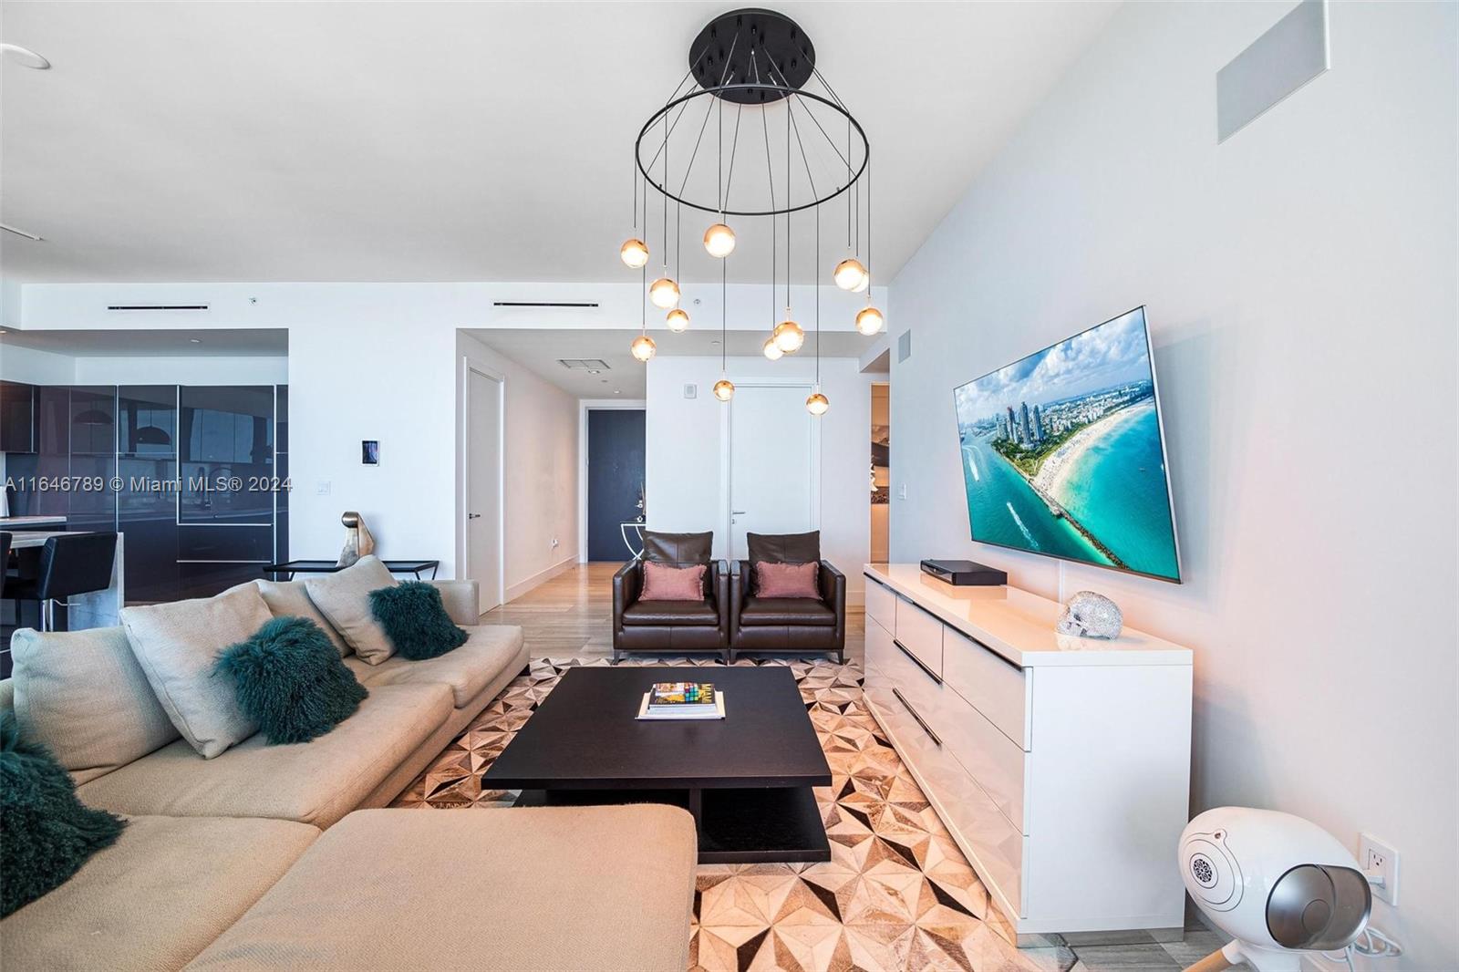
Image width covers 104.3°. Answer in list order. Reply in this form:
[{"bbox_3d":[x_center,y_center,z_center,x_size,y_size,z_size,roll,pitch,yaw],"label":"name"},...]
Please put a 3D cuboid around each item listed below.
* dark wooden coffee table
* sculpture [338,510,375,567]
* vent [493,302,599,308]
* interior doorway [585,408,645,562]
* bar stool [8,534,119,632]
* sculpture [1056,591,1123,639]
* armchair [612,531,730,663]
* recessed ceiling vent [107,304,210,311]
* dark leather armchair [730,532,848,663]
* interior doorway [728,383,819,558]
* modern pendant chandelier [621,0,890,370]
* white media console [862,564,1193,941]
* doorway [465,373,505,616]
[{"bbox_3d":[-0.243,1.081,2.390,1.125,0.280,1.120,0,0,-1],"label":"dark wooden coffee table"},{"bbox_3d":[-3.010,0.434,4.554,0.271,0.454,0.180,0,0,-1],"label":"sculpture"},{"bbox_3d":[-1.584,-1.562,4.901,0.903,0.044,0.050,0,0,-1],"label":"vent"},{"bbox_3d":[-1.791,0.020,9.000,0.920,2.420,0.080,0,0,-1],"label":"interior doorway"},{"bbox_3d":[-3.993,0.760,3.330,0.470,0.940,0.380,0,0,-1],"label":"bar stool"},{"bbox_3d":[1.070,0.373,1.685,0.165,0.140,0.120,0,0,21],"label":"sculpture"},{"bbox_3d":[-0.403,0.790,4.275,0.790,0.860,0.820,0,0,-1],"label":"armchair"},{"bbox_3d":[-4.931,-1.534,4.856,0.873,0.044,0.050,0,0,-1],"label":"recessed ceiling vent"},{"bbox_3d":[0.395,0.807,4.335,0.810,0.885,0.820,0,0,-1],"label":"dark leather armchair"},{"bbox_3d":[0.440,0.095,5.840,0.950,2.270,0.110,0,0,-1],"label":"interior doorway"},{"bbox_3d":[0.097,-1.020,2.265,1.000,1.400,0.970,0,0,-1],"label":"modern pendant chandelier"},{"bbox_3d":[1.029,0.865,2.412,0.478,0.824,1.720,0,0,-1],"label":"white media console"},{"bbox_3d":[-2.379,0.065,5.459,0.100,2.355,0.900,0,0,-1],"label":"doorway"}]

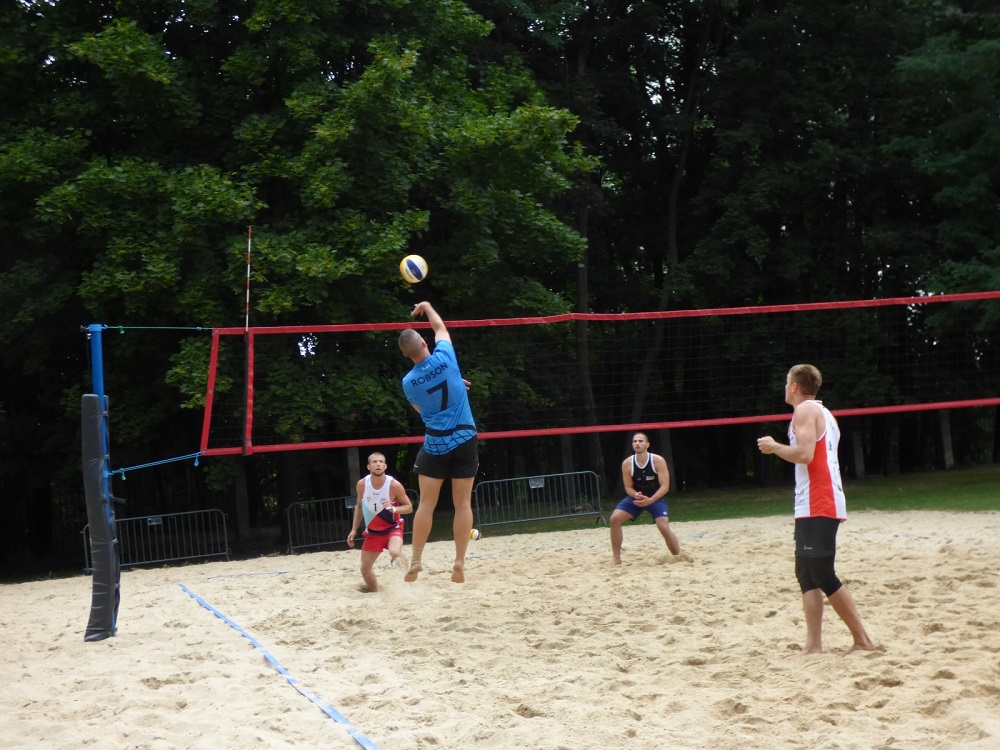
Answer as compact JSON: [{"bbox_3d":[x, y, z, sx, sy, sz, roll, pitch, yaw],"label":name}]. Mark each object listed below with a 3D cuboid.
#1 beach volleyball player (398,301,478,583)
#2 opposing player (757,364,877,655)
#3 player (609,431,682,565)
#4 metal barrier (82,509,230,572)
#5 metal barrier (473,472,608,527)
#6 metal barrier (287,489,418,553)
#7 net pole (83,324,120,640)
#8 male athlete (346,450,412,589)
[{"bbox_3d":[-0.474,0.500,11.950,0.620,2.120,0.580,-4,-3,-6],"label":"beach volleyball player"},{"bbox_3d":[1.986,0.846,10.000,0.620,1.810,0.520,-5,-3,23],"label":"opposing player"},{"bbox_3d":[1.667,1.403,18.200,0.770,1.490,0.700,-5,-3,14],"label":"player"},{"bbox_3d":[-6.118,2.983,28.300,2.500,1.030,0.550,-3,-3,-14],"label":"metal barrier"},{"bbox_3d":[0.751,2.448,30.200,2.500,1.070,0.550,-3,-3,-14],"label":"metal barrier"},{"bbox_3d":[-2.729,2.738,29.600,2.500,1.030,0.550,-3,-3,-14],"label":"metal barrier"},{"bbox_3d":[-3.118,0.831,12.400,0.270,2.470,0.270,-3,-3,-13],"label":"net pole"},{"bbox_3d":[-1.246,1.521,16.500,0.680,1.450,0.680,-4,-3,6],"label":"male athlete"}]

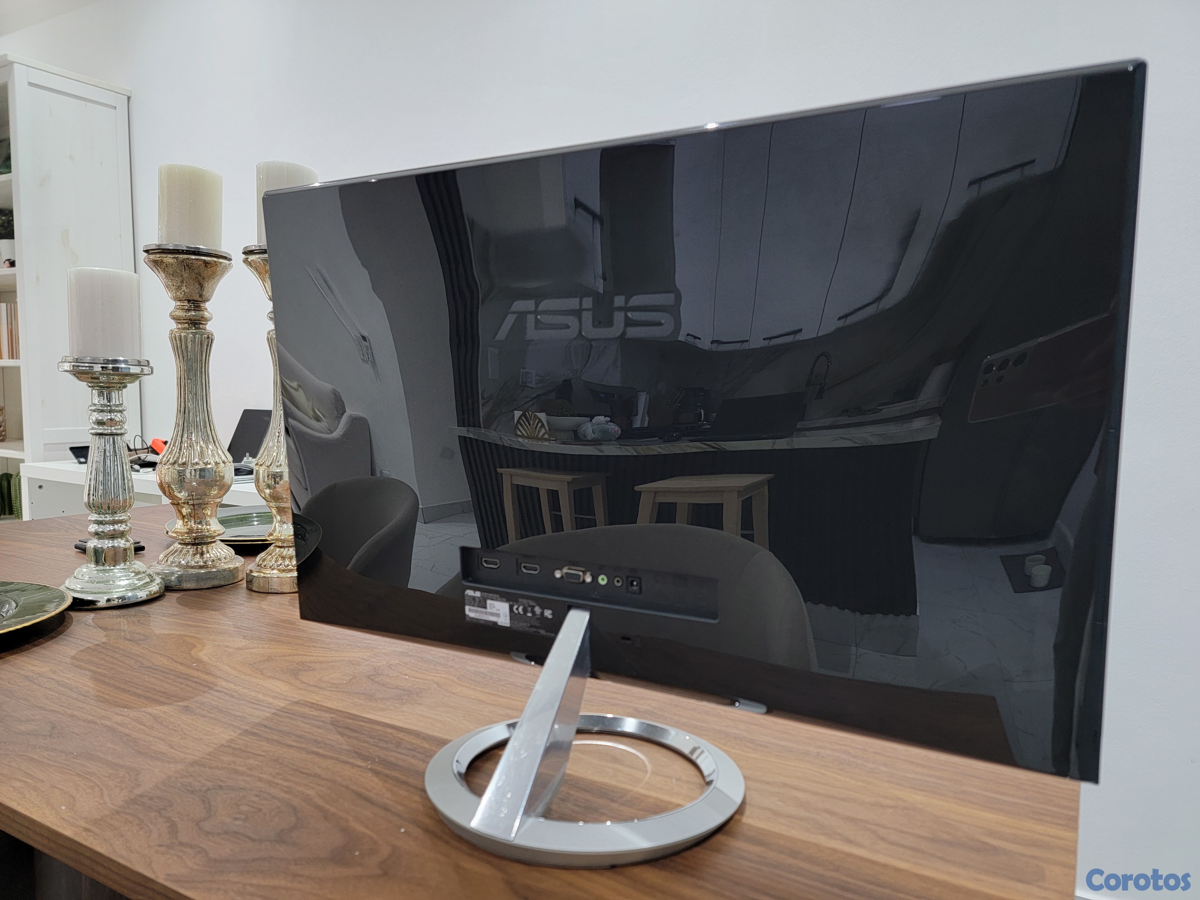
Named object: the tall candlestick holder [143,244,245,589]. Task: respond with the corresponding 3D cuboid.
[{"bbox_3d":[-0.570,-0.045,1.168,0.121,0.460,0.121,3,5,29],"label":"tall candlestick holder"}]

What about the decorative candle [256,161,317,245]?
[{"bbox_3d":[-0.426,-0.327,1.138,0.077,0.111,0.077,3,5,29],"label":"decorative candle"}]

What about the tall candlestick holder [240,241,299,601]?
[{"bbox_3d":[-0.430,-0.042,1.157,0.120,0.459,0.120,3,5,29],"label":"tall candlestick holder"}]

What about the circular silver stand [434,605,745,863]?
[{"bbox_3d":[-0.010,0.171,0.587,0.220,0.128,0.220,1,4,0],"label":"circular silver stand"}]

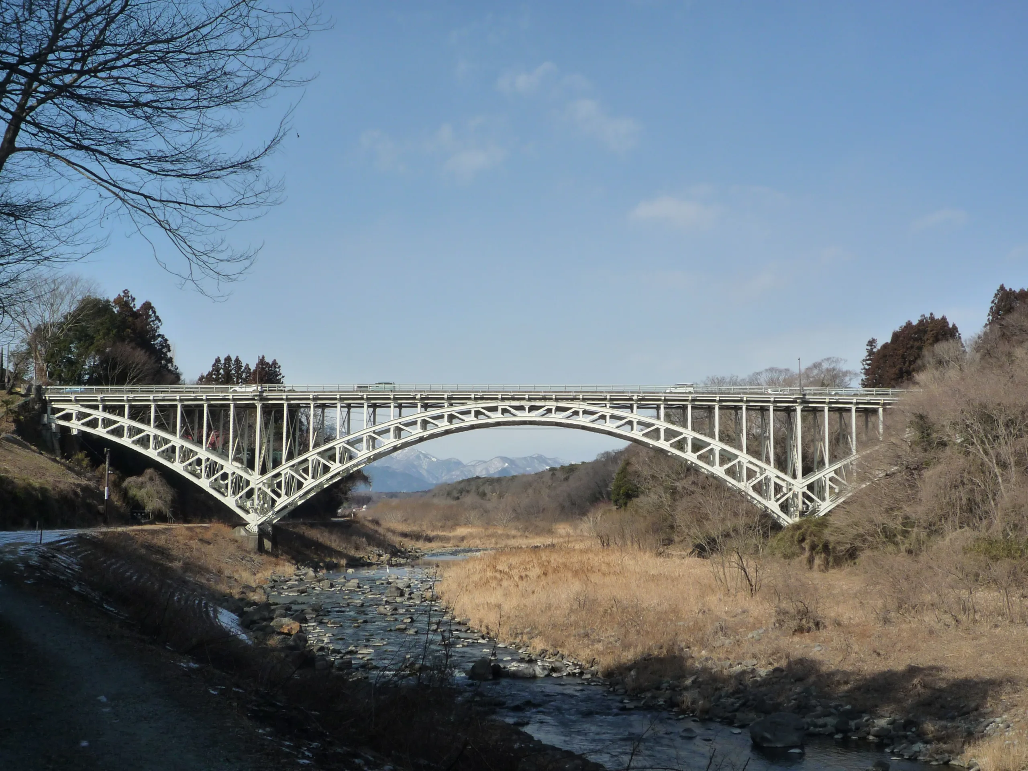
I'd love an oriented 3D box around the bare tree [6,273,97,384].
[{"bbox_3d":[-66.471,-7.534,180.000,13.500,17.500,13.000,0,-6,2],"label":"bare tree"}]

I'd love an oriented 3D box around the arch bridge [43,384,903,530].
[{"bbox_3d":[1.786,10.080,167.011,128.510,19.376,9.357,0,-6,2],"label":"arch bridge"}]

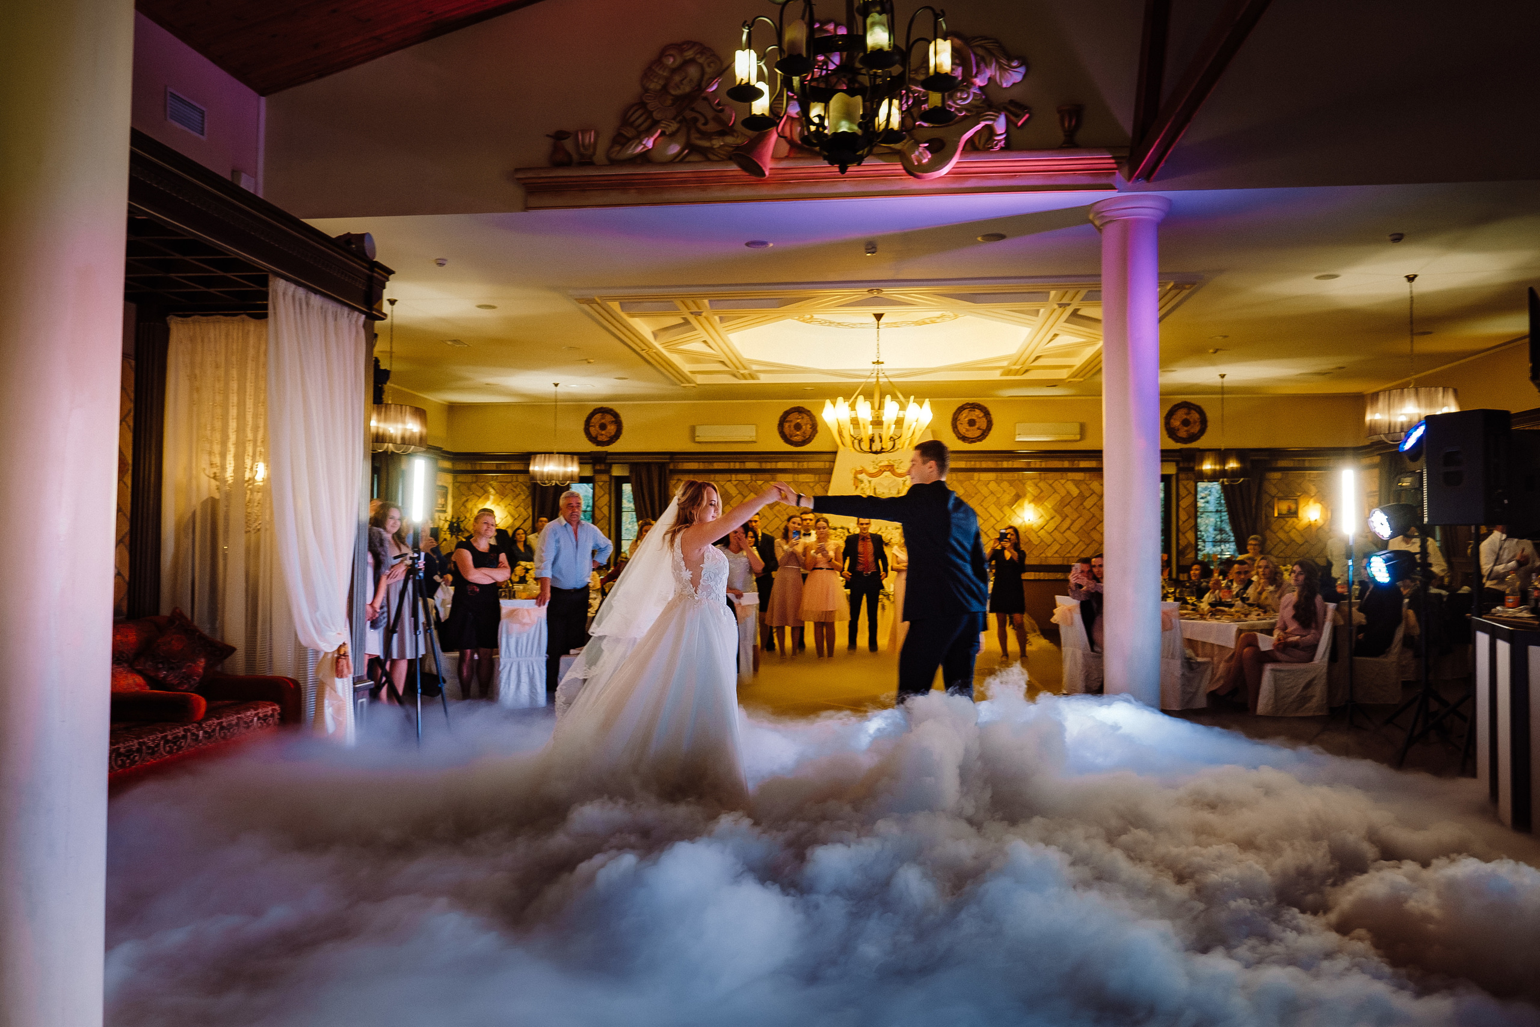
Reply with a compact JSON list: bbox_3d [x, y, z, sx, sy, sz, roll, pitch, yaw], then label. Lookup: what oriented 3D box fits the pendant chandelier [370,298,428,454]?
[{"bbox_3d":[-3.659,-1.331,9.904,0.720,1.478,0.720,0,-2,7],"label":"pendant chandelier"}]

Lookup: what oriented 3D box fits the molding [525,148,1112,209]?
[{"bbox_3d":[0.267,-2.249,6.956,4.117,0.252,0.200,0,-2,7],"label":"molding"}]

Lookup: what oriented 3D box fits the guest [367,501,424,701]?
[{"bbox_3d":[-2.944,0.722,8.072,0.460,1.634,0.400,2,-2,-30],"label":"guest"}]

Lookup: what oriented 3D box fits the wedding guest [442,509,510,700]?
[{"bbox_3d":[-2.476,0.795,8.750,0.500,1.640,0.330,1,-2,-22],"label":"wedding guest"}]

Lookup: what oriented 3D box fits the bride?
[{"bbox_3d":[-0.543,0.676,5.300,1.220,1.700,0.920,0,-2,7],"label":"bride"}]

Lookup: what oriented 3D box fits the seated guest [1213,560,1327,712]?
[{"bbox_3d":[4.062,0.992,8.329,0.860,1.212,0.480,1,-2,-7],"label":"seated guest"}]

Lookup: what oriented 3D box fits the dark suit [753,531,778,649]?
[{"bbox_3d":[-0.158,0.978,12.974,0.540,1.500,0.320,0,-2,6],"label":"dark suit"}]

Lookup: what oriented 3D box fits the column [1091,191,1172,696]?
[{"bbox_3d":[2.555,-0.316,7.224,0.550,3.805,0.550,0,-2,7],"label":"column"}]

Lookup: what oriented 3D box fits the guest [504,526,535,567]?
[{"bbox_3d":[-3.543,0.982,14.500,0.450,1.580,0.300,1,-2,-14],"label":"guest"}]

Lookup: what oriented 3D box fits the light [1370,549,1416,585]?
[{"bbox_3d":[4.258,0.361,7.000,0.260,0.215,0.215,-13,-2,-1],"label":"light"}]

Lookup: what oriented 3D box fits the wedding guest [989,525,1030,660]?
[{"bbox_3d":[2.802,0.933,12.073,0.500,1.570,0.400,0,-2,11],"label":"wedding guest"}]

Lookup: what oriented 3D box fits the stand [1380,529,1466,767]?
[{"bbox_3d":[4.315,0.838,6.800,0.650,1.500,0.650,0,-2,6],"label":"stand"}]

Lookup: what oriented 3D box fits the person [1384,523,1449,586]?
[{"bbox_3d":[7.370,0.897,11.700,0.400,1.770,0.540,2,-3,-44],"label":"person"}]

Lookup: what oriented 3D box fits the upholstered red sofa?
[{"bbox_3d":[-3.170,1.036,4.970,0.900,0.940,1.950,0,-2,6],"label":"upholstered red sofa"}]

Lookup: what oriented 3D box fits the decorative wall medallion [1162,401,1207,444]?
[{"bbox_3d":[6.324,-1.381,15.619,0.686,0.686,0.070,0,-2,7],"label":"decorative wall medallion"}]

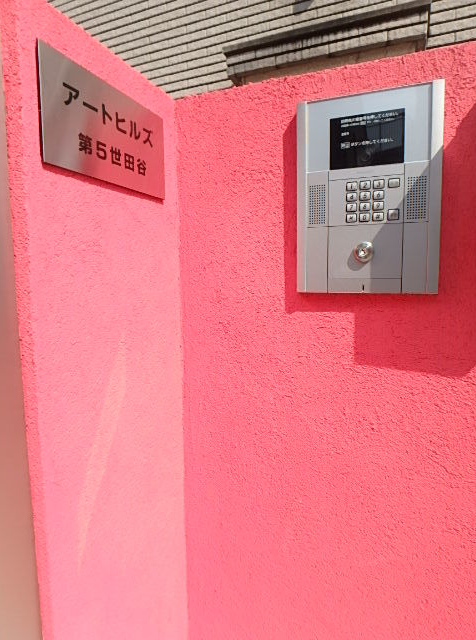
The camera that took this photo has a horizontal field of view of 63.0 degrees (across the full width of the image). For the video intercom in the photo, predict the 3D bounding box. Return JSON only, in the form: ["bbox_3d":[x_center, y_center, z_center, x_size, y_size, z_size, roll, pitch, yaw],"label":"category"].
[{"bbox_3d":[0.220,-0.214,0.670,0.233,0.335,0.030,1,5,19],"label":"video intercom"}]

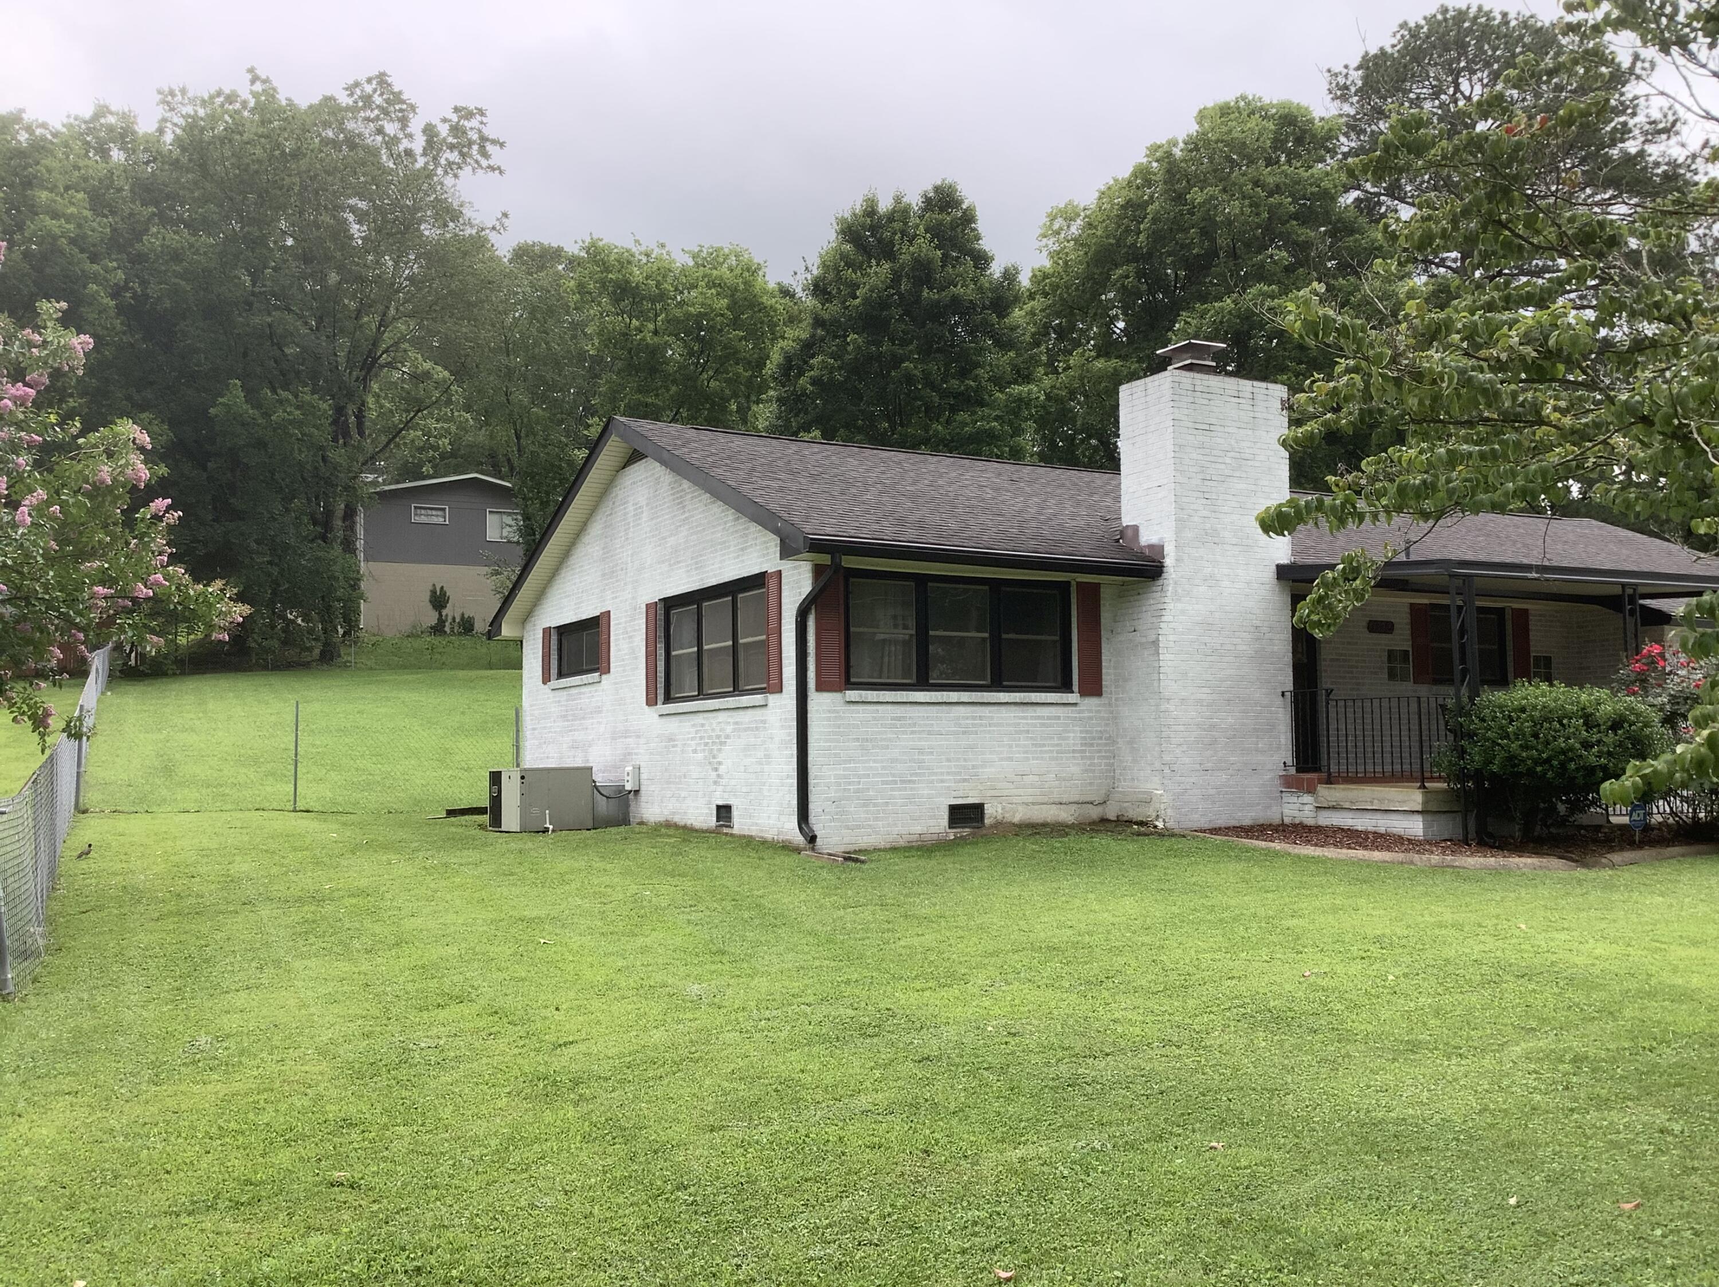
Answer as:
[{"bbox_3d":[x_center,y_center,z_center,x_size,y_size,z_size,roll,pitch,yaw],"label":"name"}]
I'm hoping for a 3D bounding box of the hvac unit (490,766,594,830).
[{"bbox_3d":[-3.787,1.846,18.273,0.870,0.730,1.190,2,-5,-30],"label":"hvac unit"}]

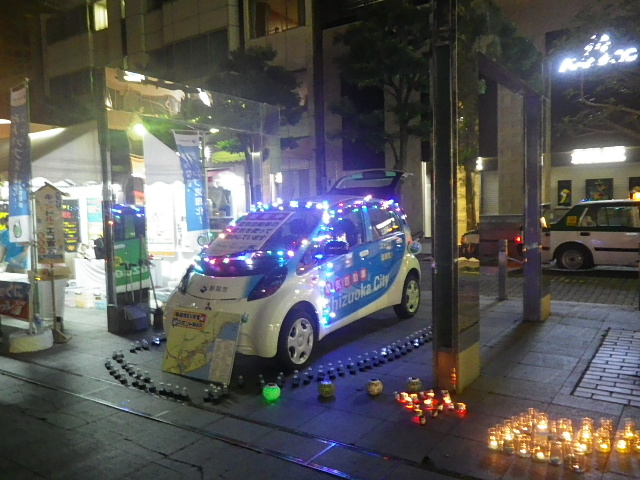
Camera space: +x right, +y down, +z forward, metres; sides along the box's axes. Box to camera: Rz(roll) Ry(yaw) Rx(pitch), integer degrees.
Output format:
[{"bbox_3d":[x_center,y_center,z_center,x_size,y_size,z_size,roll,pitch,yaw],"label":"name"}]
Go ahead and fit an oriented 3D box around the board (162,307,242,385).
[{"bbox_3d":[-1.066,0.935,4.637,0.835,0.595,0.020,0,-14,33],"label":"board"}]

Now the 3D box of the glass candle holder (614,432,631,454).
[{"bbox_3d":[1.700,1.133,2.902,0.067,0.102,0.067,-1,3,0],"label":"glass candle holder"}]

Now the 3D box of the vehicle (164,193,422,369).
[{"bbox_3d":[-0.097,0.272,5.896,1.475,1.600,3.395,1,3,31],"label":"vehicle"}]

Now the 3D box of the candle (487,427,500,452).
[{"bbox_3d":[1.000,1.141,2.972,0.067,0.102,0.067,-1,3,0],"label":"candle"}]

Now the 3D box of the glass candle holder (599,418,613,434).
[{"bbox_3d":[1.738,1.150,3.143,0.066,0.110,0.066,-2,3,0],"label":"glass candle holder"}]

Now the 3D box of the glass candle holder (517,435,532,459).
[{"bbox_3d":[1.137,1.144,2.877,0.067,0.102,0.067,-1,3,0],"label":"glass candle holder"}]

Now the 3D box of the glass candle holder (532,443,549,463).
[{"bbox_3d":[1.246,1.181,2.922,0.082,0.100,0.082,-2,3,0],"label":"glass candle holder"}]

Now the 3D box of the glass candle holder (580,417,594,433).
[{"bbox_3d":[1.586,1.127,3.066,0.067,0.102,0.067,-1,3,0],"label":"glass candle holder"}]

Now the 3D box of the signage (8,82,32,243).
[{"bbox_3d":[-3.570,-0.883,6.135,0.520,1.820,0.050,1,4,39],"label":"signage"}]

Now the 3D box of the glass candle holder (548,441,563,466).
[{"bbox_3d":[1.272,1.146,2.787,0.067,0.102,0.067,-1,3,0],"label":"glass candle holder"}]

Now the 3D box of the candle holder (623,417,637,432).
[{"bbox_3d":[1.835,1.123,3.065,0.067,0.102,0.067,-1,3,0],"label":"candle holder"}]

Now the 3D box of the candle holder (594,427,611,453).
[{"bbox_3d":[1.641,1.160,2.997,0.072,0.110,0.072,-2,3,0],"label":"candle holder"}]

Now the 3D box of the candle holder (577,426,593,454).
[{"bbox_3d":[1.529,1.161,2.988,0.076,0.115,0.076,-2,3,0],"label":"candle holder"}]

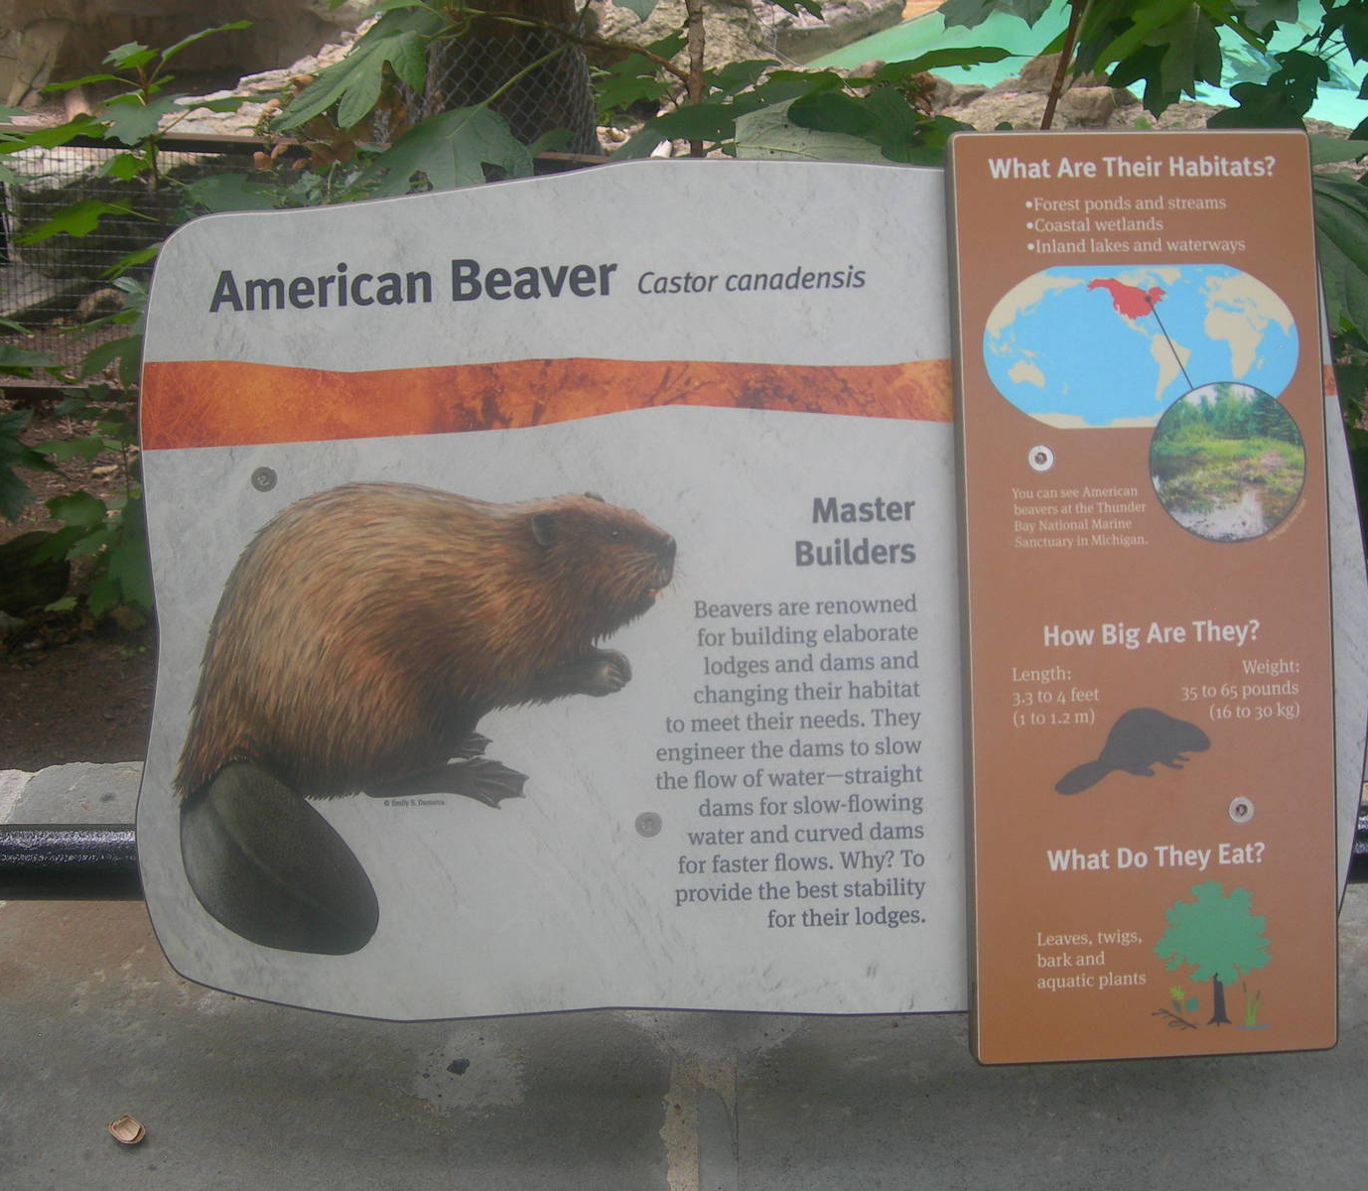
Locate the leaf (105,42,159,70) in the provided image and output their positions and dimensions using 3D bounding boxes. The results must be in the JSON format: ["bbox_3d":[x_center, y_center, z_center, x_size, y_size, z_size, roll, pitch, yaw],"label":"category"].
[{"bbox_3d":[-0.633,-0.619,2.000,0.061,0.030,0.060,0,21,0],"label":"leaf"}]

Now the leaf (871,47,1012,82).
[{"bbox_3d":[0.244,-0.503,1.650,0.134,0.030,0.080,0,21,0],"label":"leaf"}]

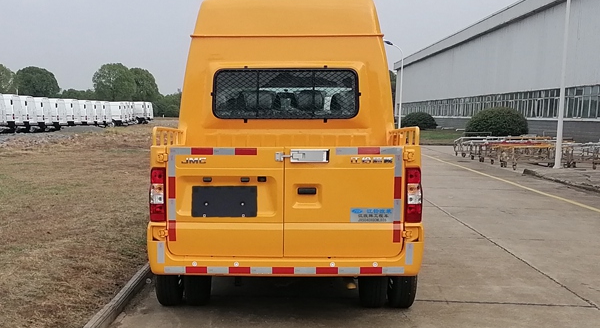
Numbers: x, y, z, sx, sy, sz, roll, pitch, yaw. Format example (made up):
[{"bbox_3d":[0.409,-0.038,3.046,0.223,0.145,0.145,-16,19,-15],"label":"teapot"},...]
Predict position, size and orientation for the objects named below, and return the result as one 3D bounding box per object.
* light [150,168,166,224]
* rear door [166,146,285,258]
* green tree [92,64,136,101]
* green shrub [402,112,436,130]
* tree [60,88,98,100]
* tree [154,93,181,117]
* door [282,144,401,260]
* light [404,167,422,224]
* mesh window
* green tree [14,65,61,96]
[{"bbox_3d":[-0.978,0.212,3.240,0.106,0.372,0.110,0,6,-1],"label":"light"},{"bbox_3d":[-0.516,0.264,3.250,0.805,0.770,0.100,0,6,-1],"label":"rear door"},{"bbox_3d":[-45.828,-17.938,115.000,9.800,13.438,9.600,0,6,0],"label":"green tree"},{"bbox_3d":[11.618,-4.161,45.500,3.450,1.720,3.400,0,6,0],"label":"green shrub"},{"bbox_3d":[-50.642,-13.146,107.000,7.600,7.400,7.000,-3,7,-25],"label":"tree"},{"bbox_3d":[-30.808,-13.385,108.000,6.600,5.736,6.000,0,6,0],"label":"tree"},{"bbox_3d":[0.299,0.260,3.283,0.828,0.775,0.120,0,6,-1],"label":"door"},{"bbox_3d":[0.790,0.214,3.322,0.133,0.395,0.130,0,6,-1],"label":"light"},{"bbox_3d":[-0.126,-0.606,4.080,1.280,0.440,0.050,0,6,-1],"label":"mesh window"},{"bbox_3d":[-51.603,-13.859,92.000,8.300,10.600,8.300,-3,7,-29],"label":"green tree"}]

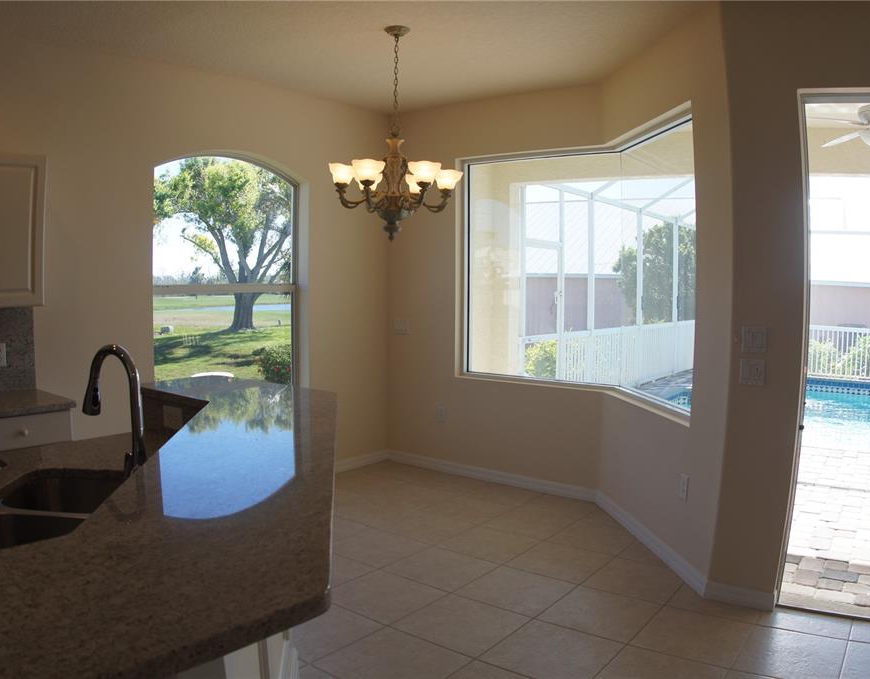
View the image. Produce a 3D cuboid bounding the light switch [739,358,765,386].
[{"bbox_3d":[1.393,0.145,2.990,0.115,0.119,0.010,4,5,38],"label":"light switch"}]

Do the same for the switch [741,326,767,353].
[{"bbox_3d":[1.397,0.000,2.980,0.115,0.117,0.010,4,5,38],"label":"switch"}]

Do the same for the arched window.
[{"bbox_3d":[-1.391,-0.414,4.650,0.110,1.680,1.230,4,5,38],"label":"arched window"}]

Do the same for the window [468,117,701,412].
[{"bbox_3d":[1.000,-0.483,4.598,0.480,1.630,2.200,-2,5,-31],"label":"window"}]

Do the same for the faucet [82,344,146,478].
[{"bbox_3d":[-0.840,0.201,1.780,0.175,0.385,0.085,0,4,-3],"label":"faucet"}]

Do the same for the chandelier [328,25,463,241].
[{"bbox_3d":[-0.231,-1.200,3.949,0.790,1.250,0.790,0,4,-4],"label":"chandelier"}]

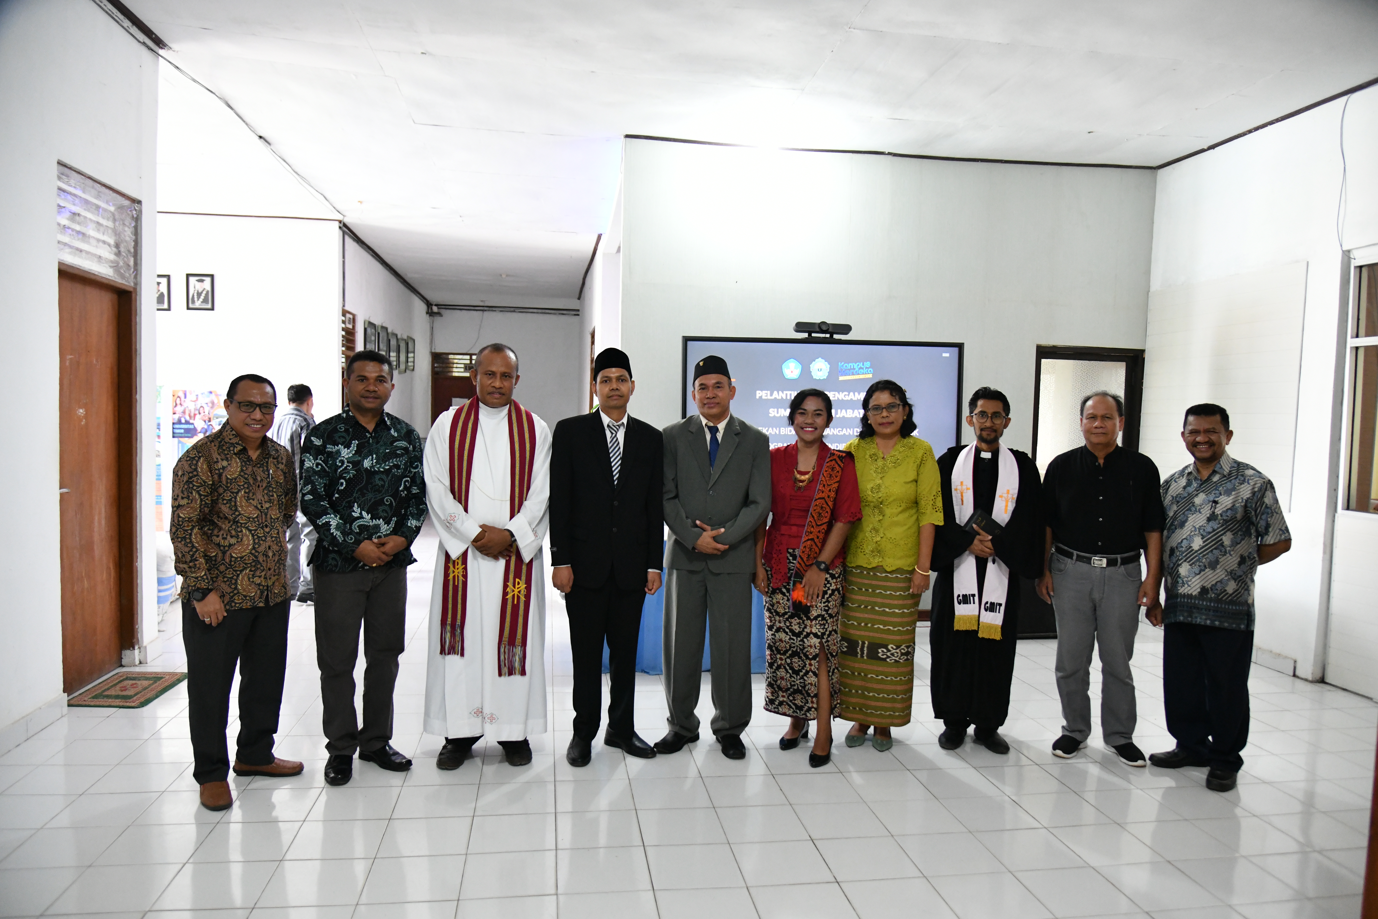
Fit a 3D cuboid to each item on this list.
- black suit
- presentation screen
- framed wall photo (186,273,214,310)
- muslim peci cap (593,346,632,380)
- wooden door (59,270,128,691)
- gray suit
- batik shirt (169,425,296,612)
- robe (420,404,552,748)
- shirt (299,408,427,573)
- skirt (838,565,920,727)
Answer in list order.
[{"bbox_3d":[-0.360,0.514,4.030,0.470,1.450,0.320,1,3,-12],"label":"black suit"},{"bbox_3d":[0.914,-0.239,6.293,1.955,1.150,0.090,1,3,-6],"label":"presentation screen"},{"bbox_3d":[-5.041,-1.733,9.474,0.275,0.360,0.025,1,3,-9],"label":"framed wall photo"},{"bbox_3d":[-0.335,-0.420,4.050,0.175,0.115,0.215,1,-7,-2],"label":"muslim peci cap"},{"bbox_3d":[-3.147,0.143,4.775,0.055,2.100,0.770,1,3,-9],"label":"wooden door"},{"bbox_3d":[0.124,0.521,4.150,0.500,1.480,0.330,2,3,7],"label":"gray suit"},{"bbox_3d":[-1.795,0.221,3.620,0.340,0.720,0.510,3,3,38],"label":"batik shirt"},{"bbox_3d":[-0.865,0.475,3.936,0.530,1.446,0.380,1,3,-17],"label":"robe"},{"bbox_3d":[-1.345,0.124,3.777,0.500,0.674,0.330,0,3,-24],"label":"shirt"},{"bbox_3d":[0.877,0.830,4.242,0.400,0.828,0.300,2,3,17],"label":"skirt"}]

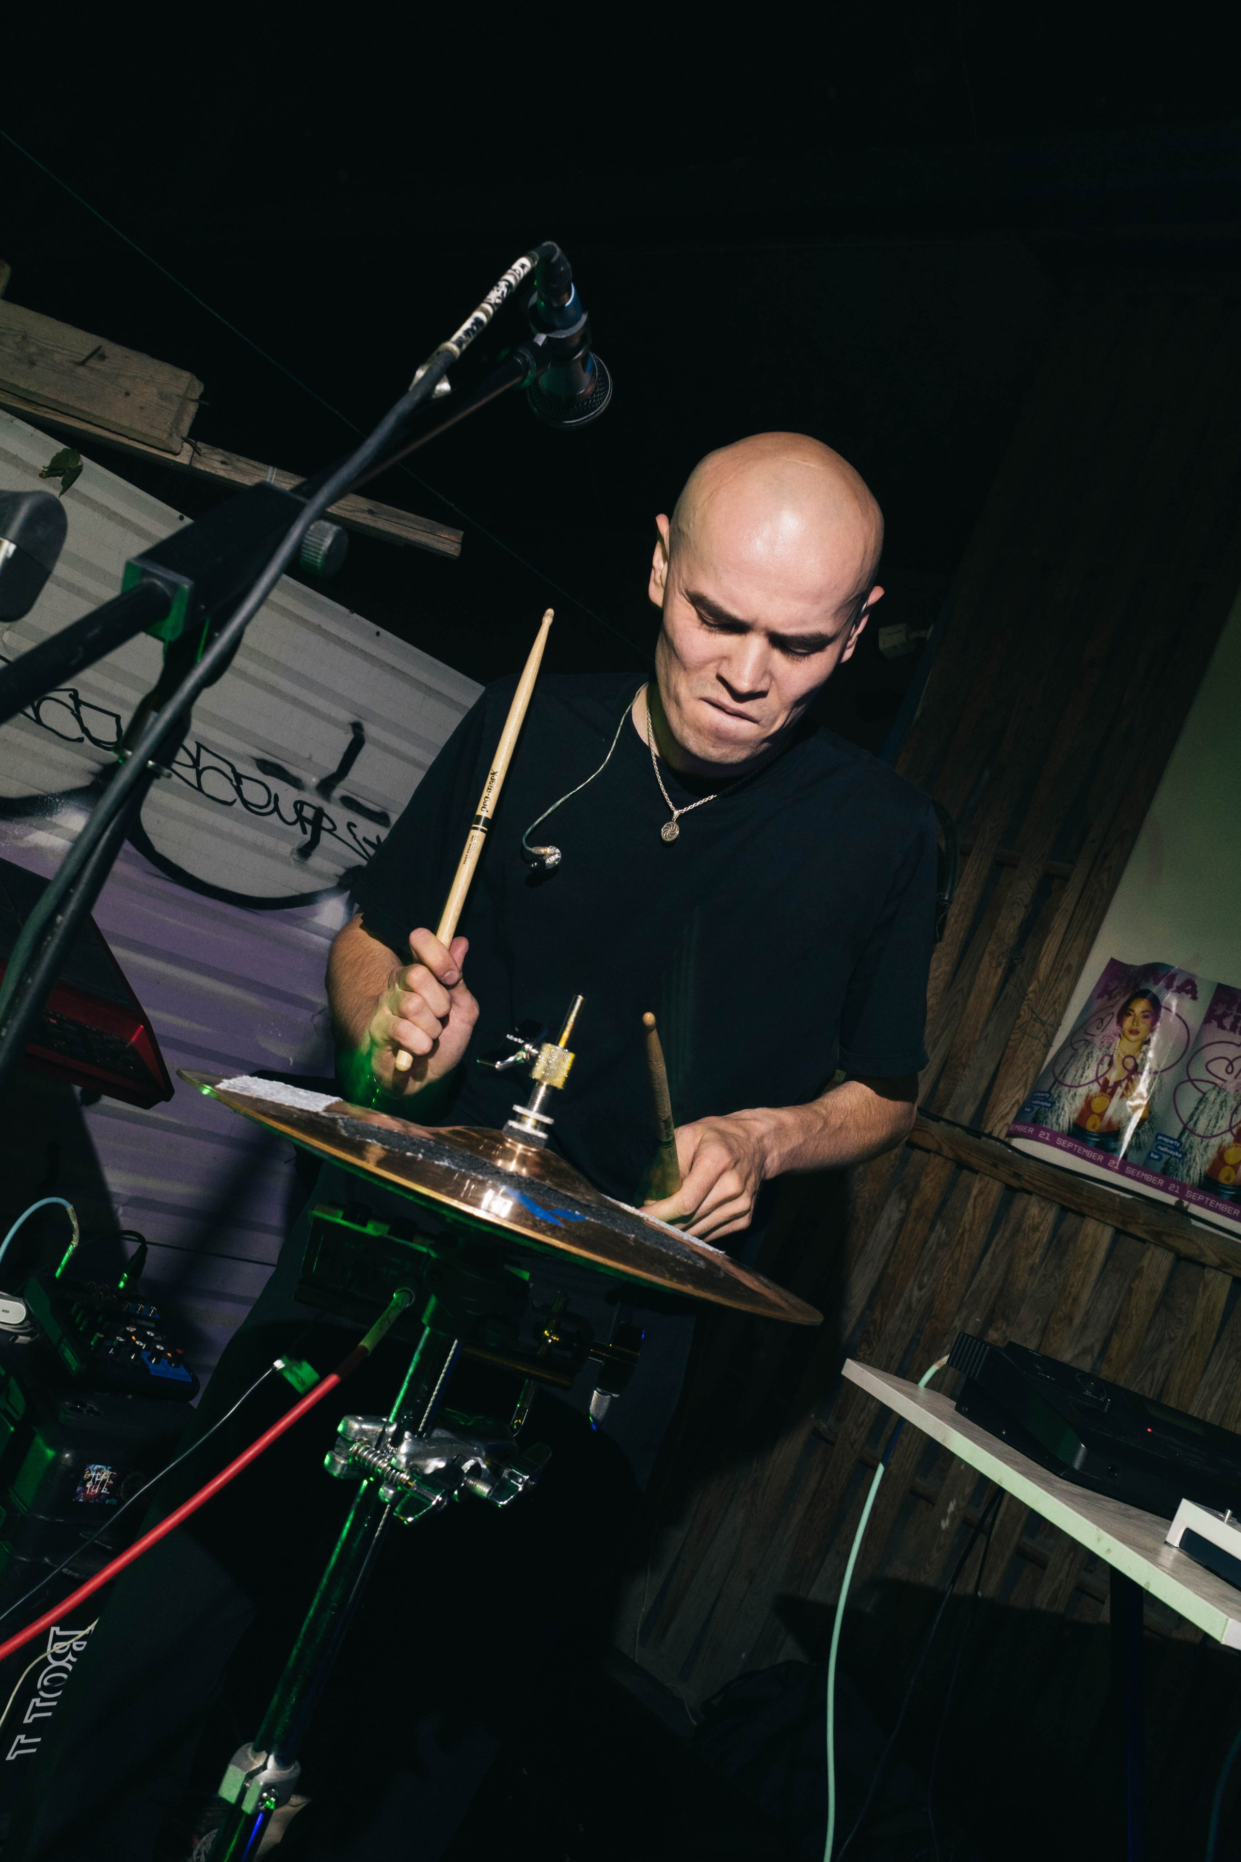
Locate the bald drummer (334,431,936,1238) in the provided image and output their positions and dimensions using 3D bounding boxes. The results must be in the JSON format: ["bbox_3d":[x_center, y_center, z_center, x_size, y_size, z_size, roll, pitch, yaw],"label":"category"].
[{"bbox_3d":[-0.124,0.417,1.263,0.580,1.670,0.480,22,-2,1],"label":"bald drummer"}]

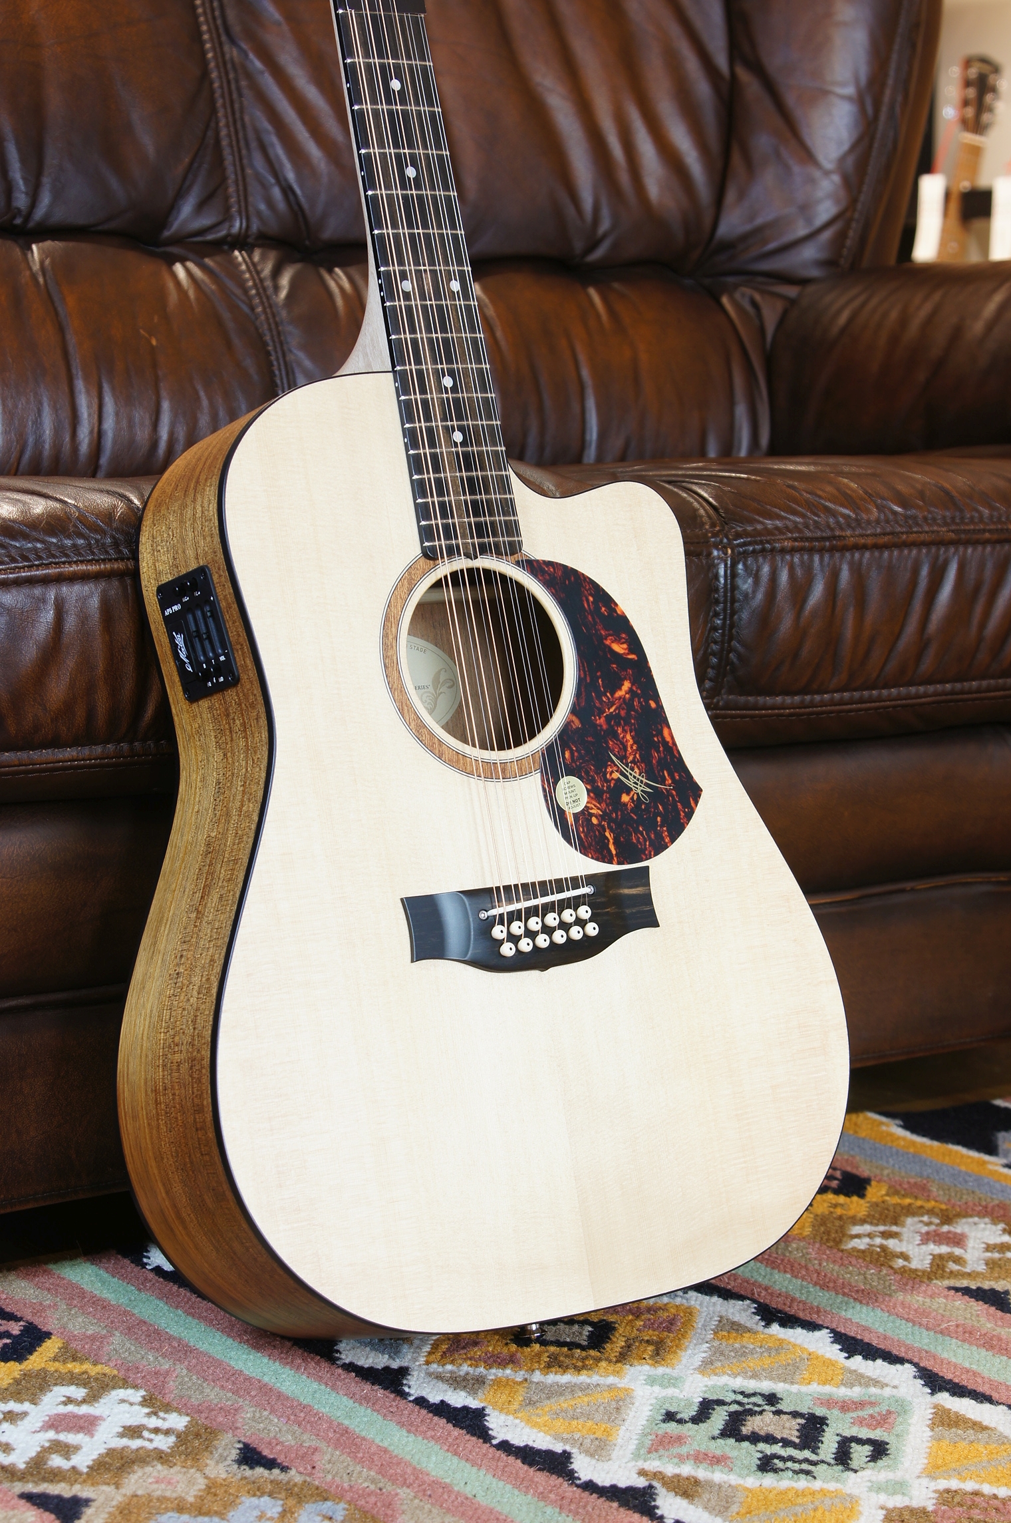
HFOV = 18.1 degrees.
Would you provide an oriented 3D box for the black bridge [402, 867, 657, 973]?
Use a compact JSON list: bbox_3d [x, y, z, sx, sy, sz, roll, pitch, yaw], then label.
[{"bbox_3d":[0.018,0.086,1.672,0.159,0.050,0.014,-7,-6,-34],"label":"black bridge"}]

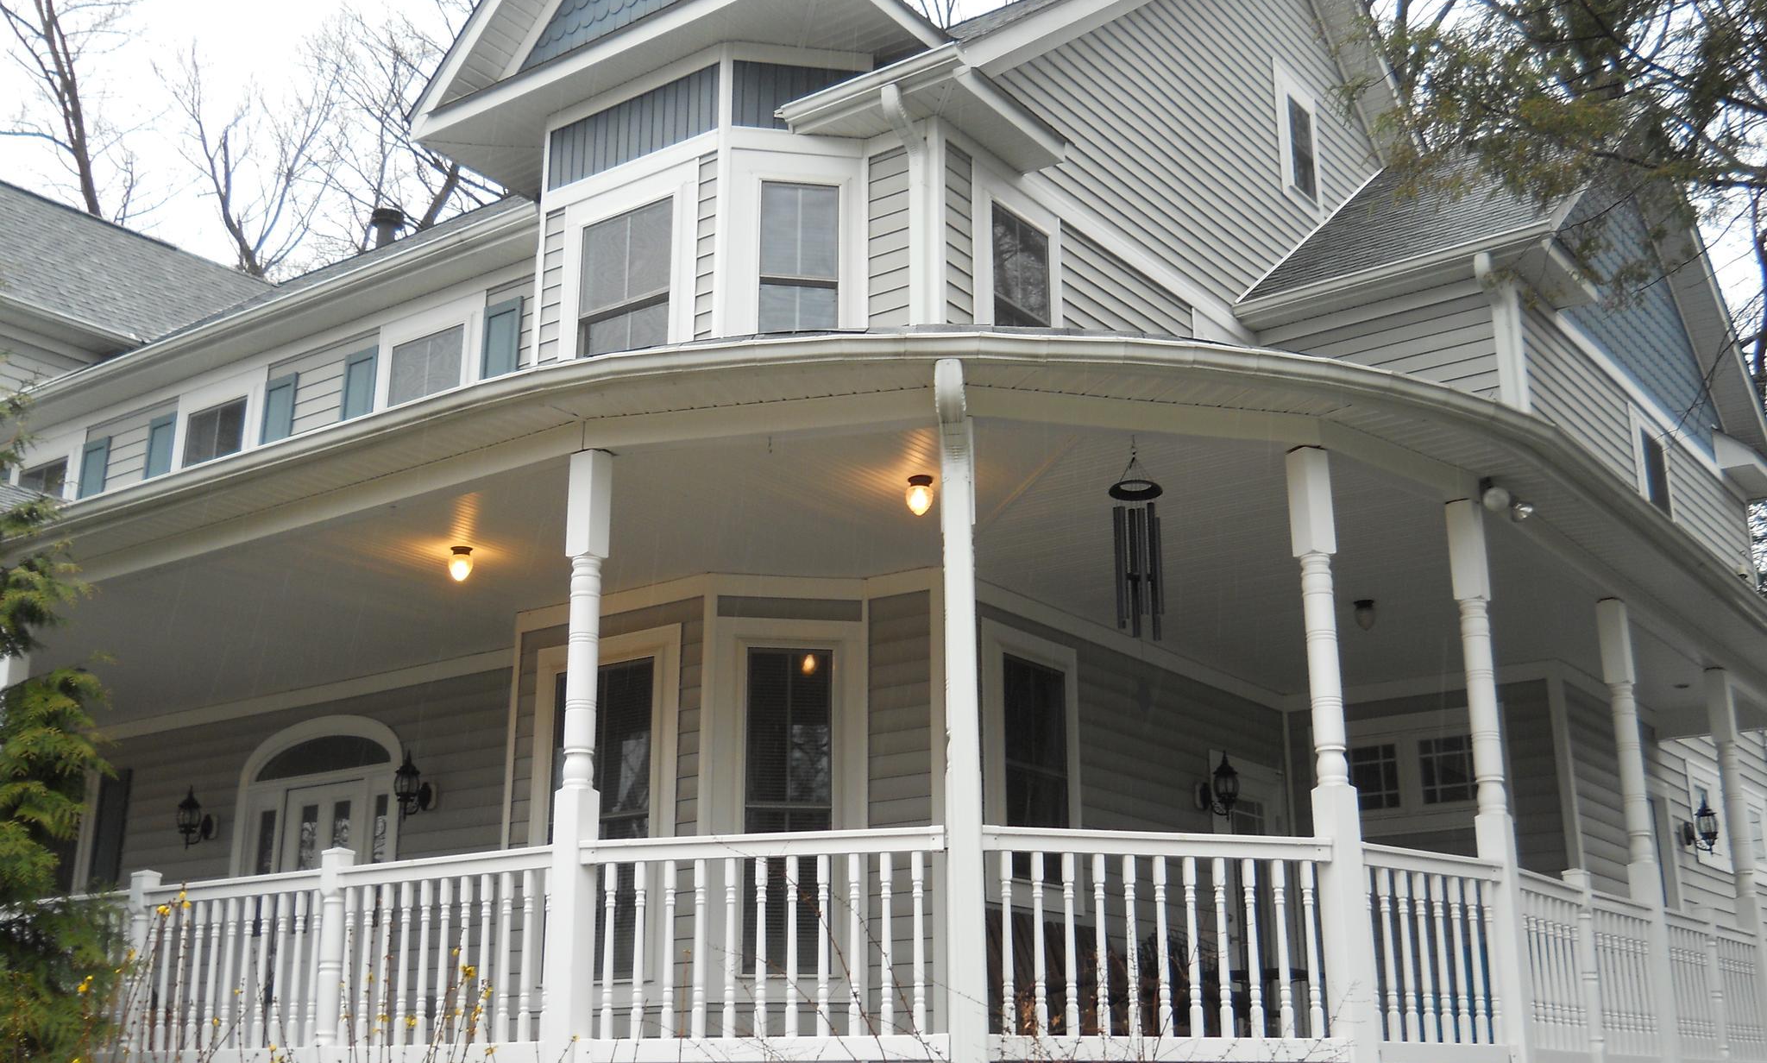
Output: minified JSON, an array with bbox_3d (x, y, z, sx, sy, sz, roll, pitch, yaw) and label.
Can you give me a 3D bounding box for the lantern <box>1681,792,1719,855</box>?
[{"bbox_3d":[6.232,2.247,14.410,0.270,0.465,0.165,-12,-20,34],"label":"lantern"}]

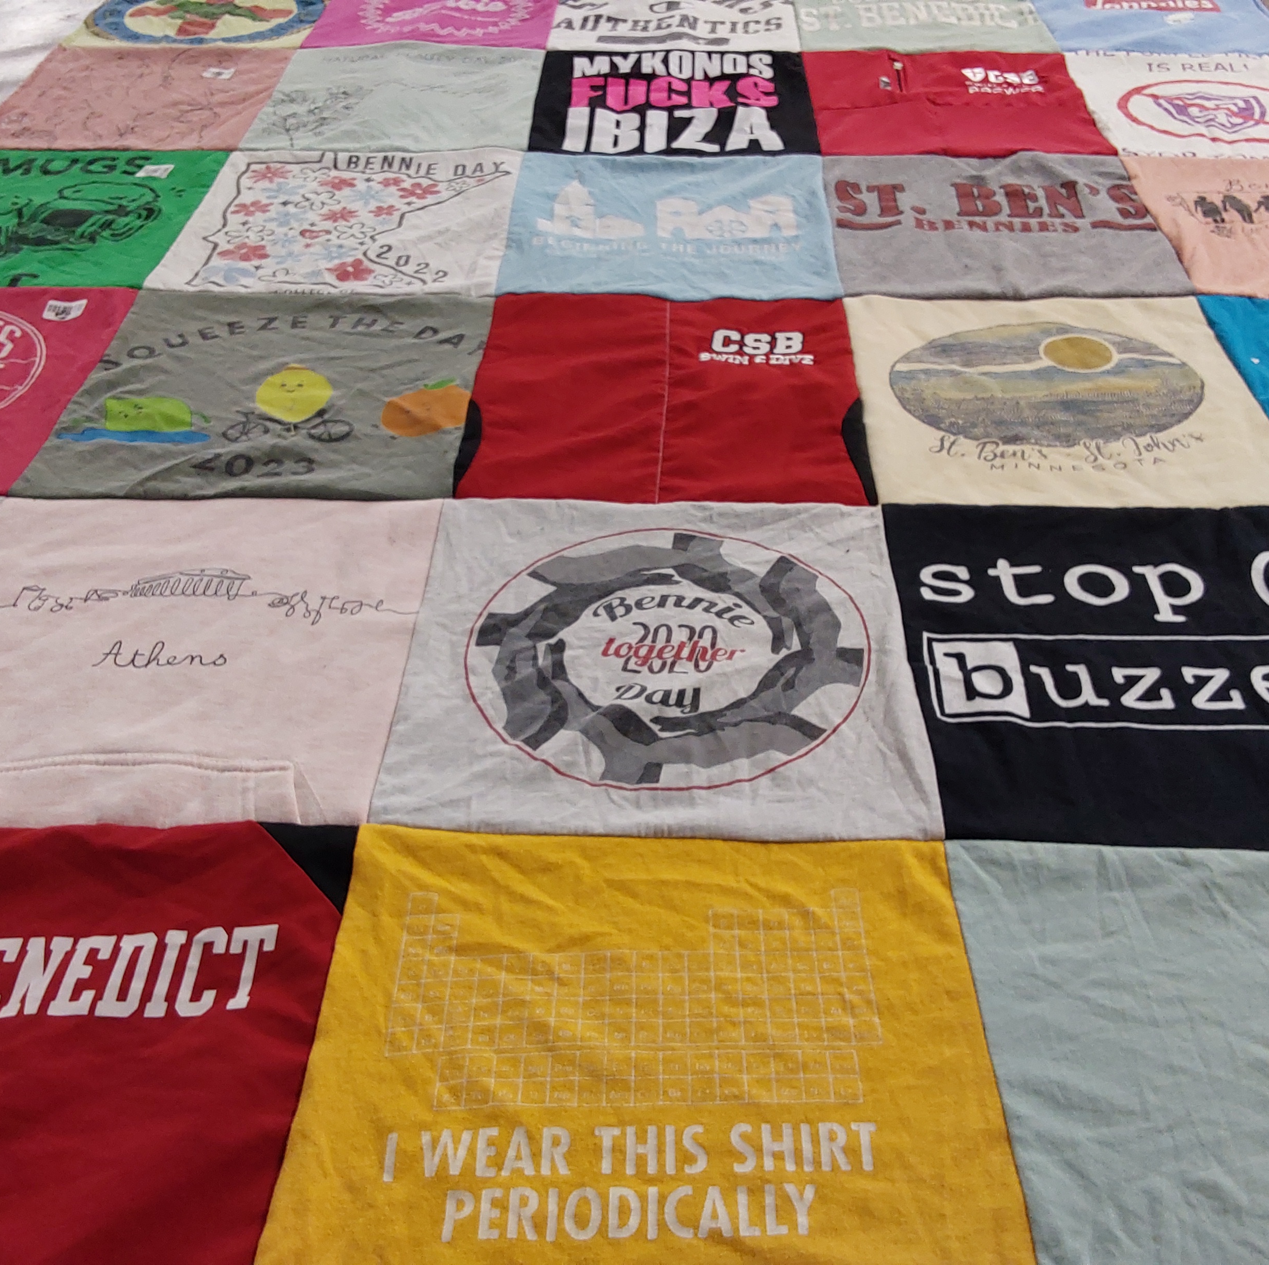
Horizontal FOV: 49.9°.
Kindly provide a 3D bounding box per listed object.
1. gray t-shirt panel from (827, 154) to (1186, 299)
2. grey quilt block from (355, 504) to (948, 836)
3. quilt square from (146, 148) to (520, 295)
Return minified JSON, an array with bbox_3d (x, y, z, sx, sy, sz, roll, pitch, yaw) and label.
[{"bbox_3d":[0.367,-0.424,1.401,0.330,0.020,0.340,1,41,1],"label":"gray t-shirt panel"},{"bbox_3d":[0.016,0.009,0.906,0.334,0.020,0.330,1,41,2],"label":"grey quilt block"},{"bbox_3d":[-0.294,-0.433,1.419,0.339,0.020,0.345,1,41,2],"label":"quilt square"}]

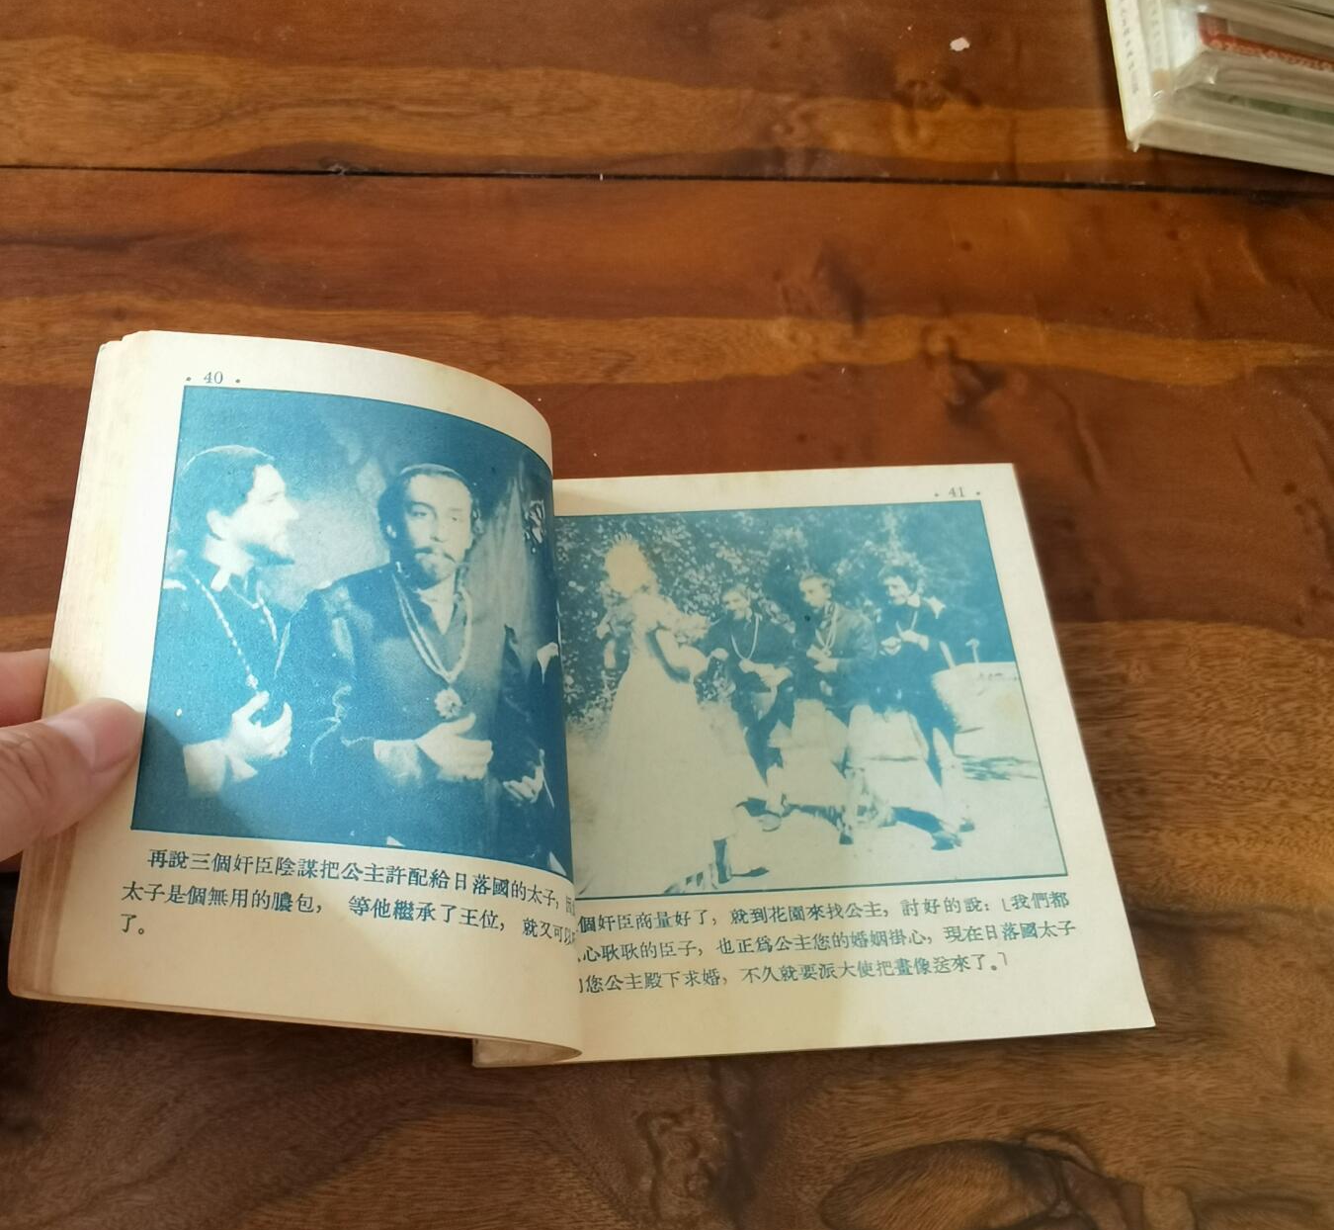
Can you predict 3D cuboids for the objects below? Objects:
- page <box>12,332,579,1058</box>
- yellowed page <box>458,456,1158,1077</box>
[{"bbox_3d":[-0.067,0.010,0.264,0.092,0.031,0.145,-3,64,-4],"label":"page"},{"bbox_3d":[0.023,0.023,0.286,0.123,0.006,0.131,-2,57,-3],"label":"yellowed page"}]

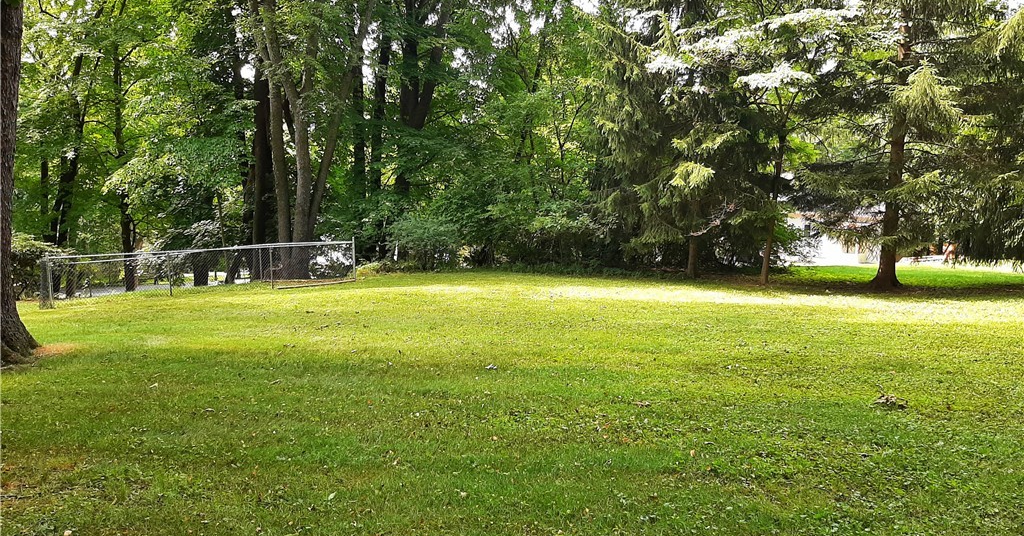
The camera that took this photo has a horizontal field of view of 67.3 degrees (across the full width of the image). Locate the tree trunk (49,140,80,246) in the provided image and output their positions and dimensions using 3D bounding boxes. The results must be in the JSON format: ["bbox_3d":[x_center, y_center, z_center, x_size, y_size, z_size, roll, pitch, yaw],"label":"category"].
[{"bbox_3d":[-16.292,-2.567,28.000,1.000,4.150,0.700,-2,4,-30],"label":"tree trunk"}]

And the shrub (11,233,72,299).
[{"bbox_3d":[-12.313,-0.052,20.000,1.768,1.742,1.600,-3,4,-32],"label":"shrub"}]

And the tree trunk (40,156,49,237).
[{"bbox_3d":[-20.059,-2.896,33.000,0.340,3.776,0.330,-2,4,-31],"label":"tree trunk"}]

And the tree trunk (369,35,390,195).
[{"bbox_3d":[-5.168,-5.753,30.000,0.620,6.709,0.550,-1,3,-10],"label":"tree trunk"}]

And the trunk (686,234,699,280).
[{"bbox_3d":[5.633,-0.359,24.000,0.360,1.373,0.350,0,3,13],"label":"trunk"}]

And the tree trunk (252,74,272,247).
[{"bbox_3d":[-8.759,-3.598,27.000,0.660,6.389,0.620,-2,3,-18],"label":"tree trunk"}]

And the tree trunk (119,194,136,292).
[{"bbox_3d":[-12.998,-0.828,26.000,0.550,3.313,0.480,-2,4,-26],"label":"tree trunk"}]

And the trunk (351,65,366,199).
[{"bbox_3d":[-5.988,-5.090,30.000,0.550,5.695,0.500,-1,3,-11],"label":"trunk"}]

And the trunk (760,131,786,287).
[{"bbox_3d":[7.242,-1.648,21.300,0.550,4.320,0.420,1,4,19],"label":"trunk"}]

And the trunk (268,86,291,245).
[{"bbox_3d":[-7.406,-3.138,24.500,0.600,5.543,0.480,-1,3,-17],"label":"trunk"}]

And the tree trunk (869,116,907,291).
[{"bbox_3d":[10.058,-1.728,20.600,0.850,4.661,0.700,1,4,26],"label":"tree trunk"}]

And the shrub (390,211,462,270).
[{"bbox_3d":[-2.890,-0.913,26.000,2.434,2.062,2.100,-1,3,-6],"label":"shrub"}]

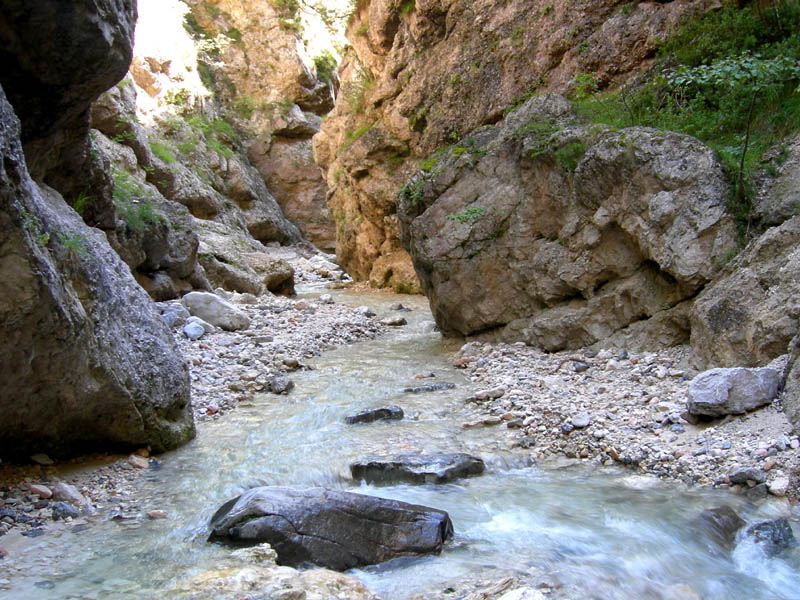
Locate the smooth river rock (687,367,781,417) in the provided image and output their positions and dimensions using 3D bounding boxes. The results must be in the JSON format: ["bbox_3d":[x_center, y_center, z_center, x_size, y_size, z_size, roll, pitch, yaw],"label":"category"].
[{"bbox_3d":[2.511,0.688,6.283,0.650,0.353,0.433,1,4,10],"label":"smooth river rock"}]

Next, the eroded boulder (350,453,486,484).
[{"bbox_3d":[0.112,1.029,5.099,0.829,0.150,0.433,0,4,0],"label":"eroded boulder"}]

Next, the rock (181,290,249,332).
[{"bbox_3d":[-2.347,0.132,10.609,0.868,0.498,0.618,-1,4,-10],"label":"rock"}]

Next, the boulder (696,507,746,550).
[{"bbox_3d":[1.565,1.115,4.068,0.215,0.181,0.247,0,4,0],"label":"boulder"}]

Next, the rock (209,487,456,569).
[{"bbox_3d":[-0.324,1.080,3.966,1.164,0.315,0.515,0,4,5],"label":"rock"}]

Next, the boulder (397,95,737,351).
[{"bbox_3d":[1.997,-0.931,10.300,3.994,3.022,2.884,1,5,18],"label":"boulder"}]

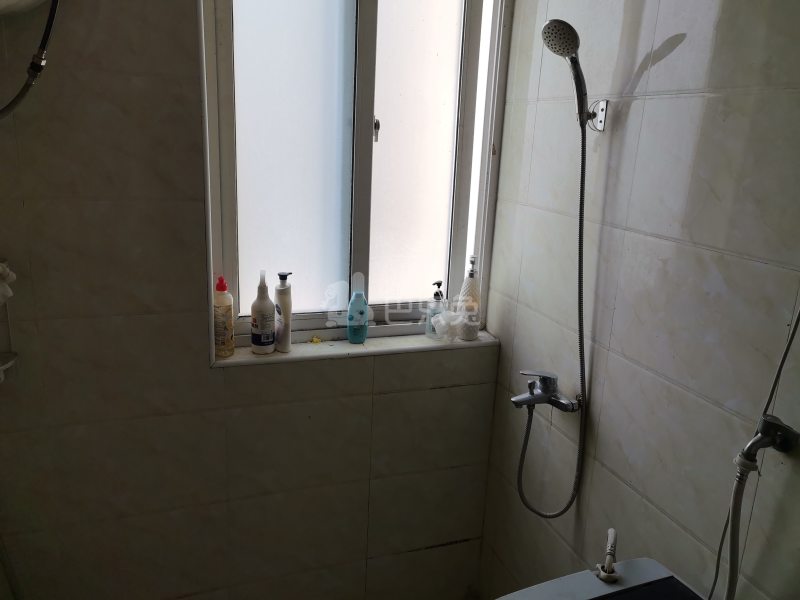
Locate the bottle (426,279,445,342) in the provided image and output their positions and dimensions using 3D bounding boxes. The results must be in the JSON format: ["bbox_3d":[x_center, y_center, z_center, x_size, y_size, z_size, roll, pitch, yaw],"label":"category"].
[{"bbox_3d":[0.126,0.032,2.046,0.058,0.190,0.063,-8,18,-35],"label":"bottle"}]

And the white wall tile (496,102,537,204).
[{"bbox_3d":[0.361,-0.453,1.922,0.010,0.300,0.184,-3,16,-20],"label":"white wall tile"}]

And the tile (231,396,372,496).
[{"bbox_3d":[-0.301,0.450,1.919,0.445,0.300,0.010,-3,16,-20],"label":"tile"}]

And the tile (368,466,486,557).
[{"bbox_3d":[0.099,0.718,2.148,0.437,0.300,0.010,-3,16,-20],"label":"tile"}]

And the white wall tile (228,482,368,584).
[{"bbox_3d":[-0.317,0.738,1.995,0.450,0.300,0.010,-3,16,-20],"label":"white wall tile"}]

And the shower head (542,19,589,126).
[{"bbox_3d":[0.407,-0.535,1.463,0.052,0.254,0.092,-36,27,-24],"label":"shower head"}]

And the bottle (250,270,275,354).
[{"bbox_3d":[-0.401,0.033,1.831,0.068,0.245,0.068,5,15,7],"label":"bottle"}]

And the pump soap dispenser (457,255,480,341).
[{"bbox_3d":[0.239,-0.006,2.041,0.073,0.278,0.062,5,15,7],"label":"pump soap dispenser"}]

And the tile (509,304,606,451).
[{"bbox_3d":[0.442,0.209,1.791,0.010,0.300,0.446,-3,16,-20],"label":"tile"}]

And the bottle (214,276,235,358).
[{"bbox_3d":[-0.500,0.045,1.772,0.056,0.227,0.052,-3,16,-20],"label":"bottle"}]

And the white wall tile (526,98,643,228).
[{"bbox_3d":[0.469,-0.370,1.635,0.010,0.300,0.446,-3,16,-20],"label":"white wall tile"}]

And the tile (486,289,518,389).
[{"bbox_3d":[0.332,0.126,2.078,0.010,0.300,0.184,-3,16,-20],"label":"tile"}]

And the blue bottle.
[{"bbox_3d":[-0.130,0.056,1.963,0.064,0.163,0.042,0,15,-10],"label":"blue bottle"}]

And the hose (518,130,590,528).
[{"bbox_3d":[0.417,0.090,1.603,0.140,1.060,0.125,-3,16,-20],"label":"hose"}]

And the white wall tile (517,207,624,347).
[{"bbox_3d":[0.456,-0.081,1.713,0.010,0.300,0.451,-3,16,-20],"label":"white wall tile"}]

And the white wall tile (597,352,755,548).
[{"bbox_3d":[0.595,0.325,1.386,0.010,0.300,0.452,-3,16,-20],"label":"white wall tile"}]

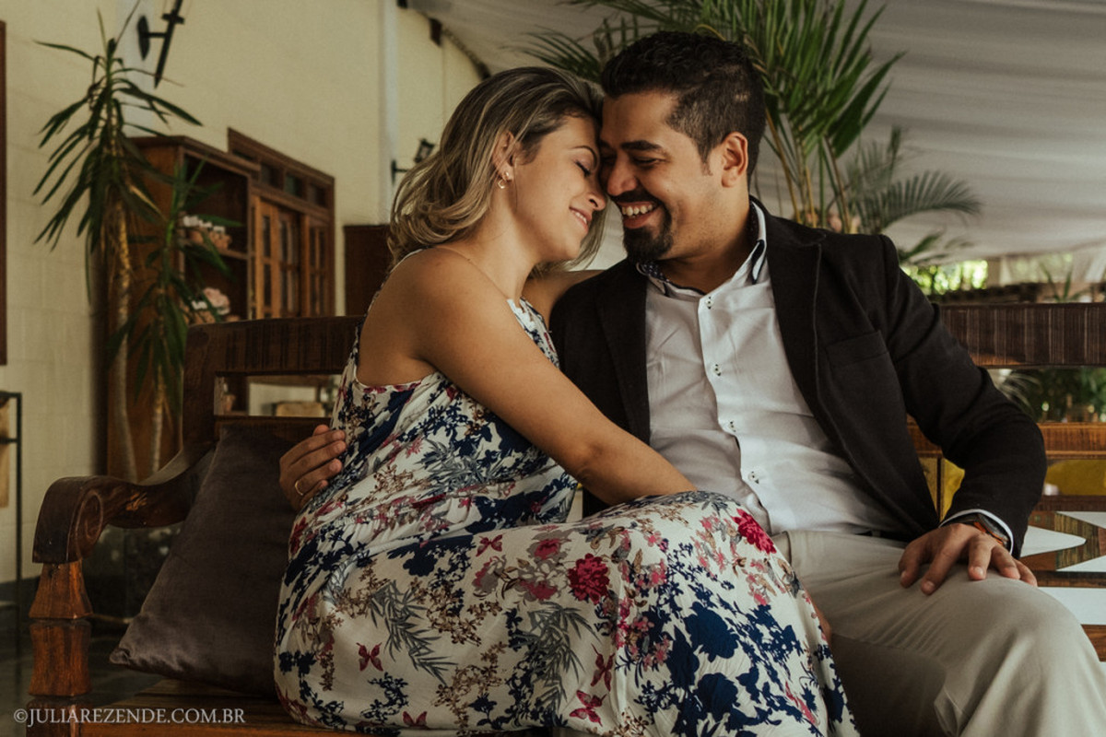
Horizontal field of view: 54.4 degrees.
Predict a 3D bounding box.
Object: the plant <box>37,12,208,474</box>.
[{"bbox_3d":[-1.450,-0.200,3.700,0.660,2.100,0.640,0,-1,0],"label":"plant"}]

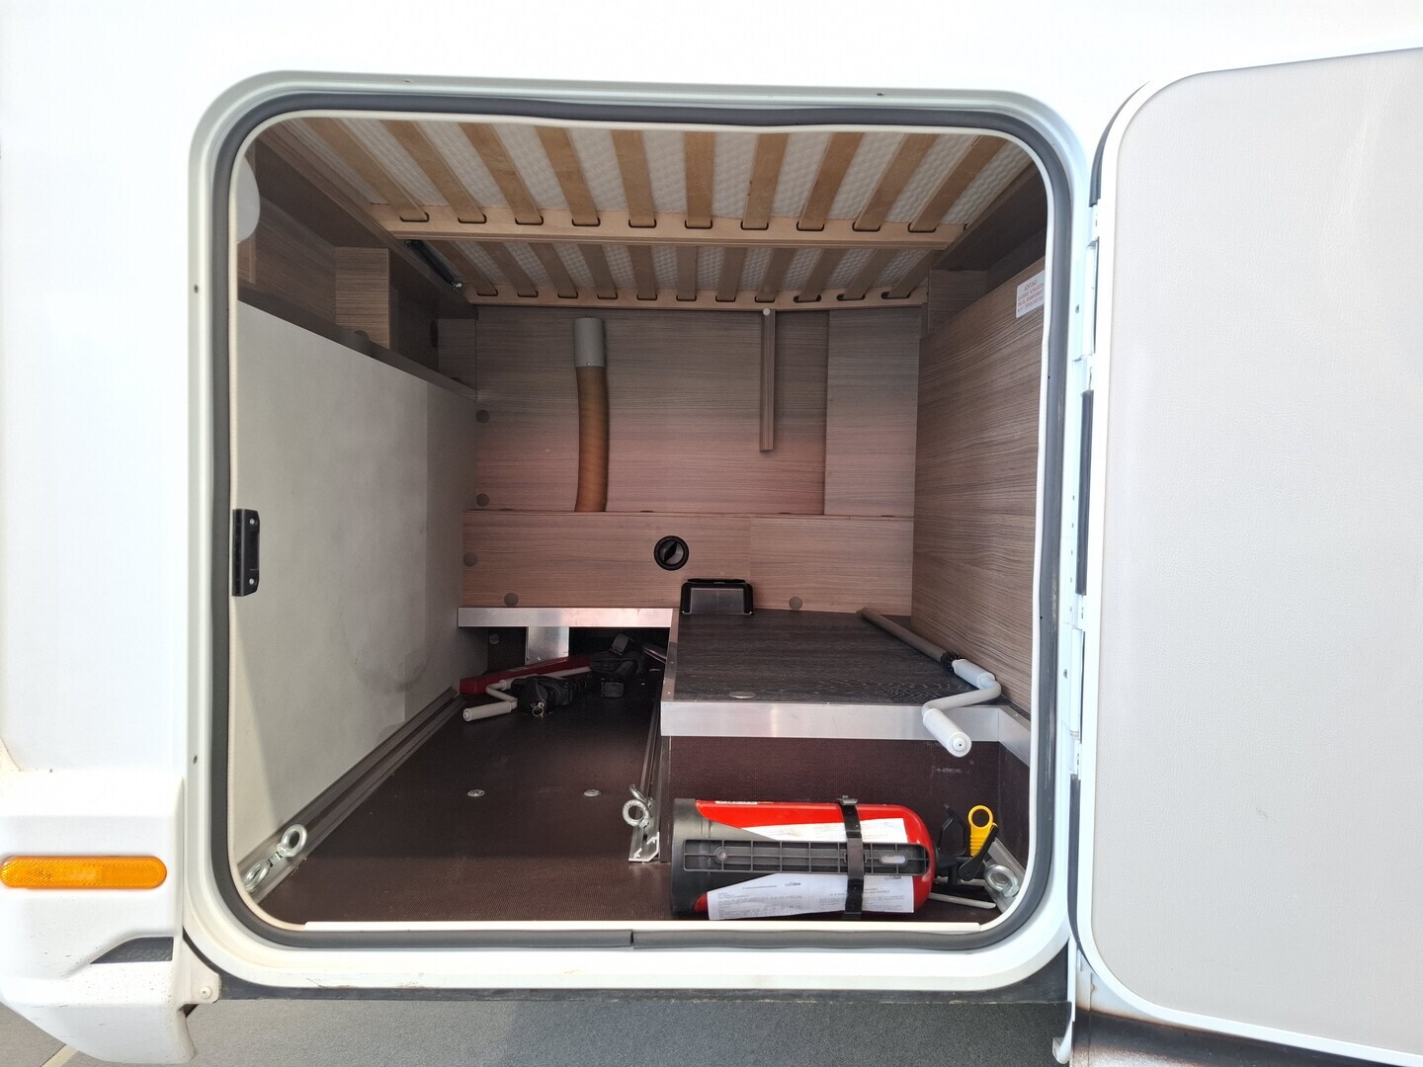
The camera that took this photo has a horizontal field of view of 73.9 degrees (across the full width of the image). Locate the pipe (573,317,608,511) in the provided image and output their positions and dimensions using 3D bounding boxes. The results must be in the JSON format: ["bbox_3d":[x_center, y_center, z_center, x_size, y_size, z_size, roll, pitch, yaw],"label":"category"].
[{"bbox_3d":[-0.268,-0.266,2.102,0.074,0.433,0.070,1,3,0],"label":"pipe"}]

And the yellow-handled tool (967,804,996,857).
[{"bbox_3d":[0.288,0.315,1.005,0.028,0.056,0.012,6,3,-1],"label":"yellow-handled tool"}]

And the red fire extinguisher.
[{"bbox_3d":[0.102,0.344,0.998,0.293,0.117,0.122,1,3,0],"label":"red fire extinguisher"}]

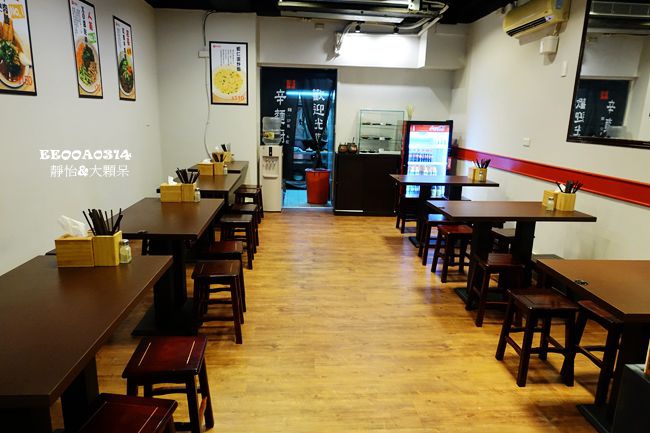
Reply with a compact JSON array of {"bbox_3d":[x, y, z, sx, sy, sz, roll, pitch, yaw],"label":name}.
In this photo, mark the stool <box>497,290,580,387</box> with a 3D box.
[{"bbox_3d":[1.212,0.686,2.490,0.320,0.450,0.320,1,13,-5],"label":"stool"}]

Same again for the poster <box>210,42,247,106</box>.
[{"bbox_3d":[-1.323,-1.970,6.002,0.520,0.828,0.025,0,13,-4],"label":"poster"}]

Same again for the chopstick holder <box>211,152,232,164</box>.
[{"bbox_3d":[-1.396,-0.802,5.954,0.250,0.132,0.120,0,13,-4],"label":"chopstick holder"}]

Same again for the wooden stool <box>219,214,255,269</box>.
[{"bbox_3d":[-0.823,0.238,4.117,0.300,0.452,0.300,0,13,-4],"label":"wooden stool"}]

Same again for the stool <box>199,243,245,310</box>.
[{"bbox_3d":[-0.735,0.443,3.245,0.300,0.452,0.300,0,13,-4],"label":"stool"}]

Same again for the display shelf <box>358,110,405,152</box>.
[{"bbox_3d":[0.783,-1.236,6.385,0.610,0.600,0.380,1,13,-5],"label":"display shelf"}]

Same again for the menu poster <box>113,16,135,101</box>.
[{"bbox_3d":[-2.179,-1.692,4.725,0.025,0.820,0.495,0,13,-4],"label":"menu poster"}]

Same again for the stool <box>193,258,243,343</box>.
[{"bbox_3d":[-0.686,0.550,2.845,0.320,0.450,0.320,1,13,-5],"label":"stool"}]

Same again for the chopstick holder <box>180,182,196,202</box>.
[{"bbox_3d":[-1.058,-0.194,3.381,0.095,0.135,0.105,1,13,-4],"label":"chopstick holder"}]

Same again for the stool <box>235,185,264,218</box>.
[{"bbox_3d":[-1.008,-0.145,5.834,0.315,0.450,0.310,1,13,-4],"label":"stool"}]

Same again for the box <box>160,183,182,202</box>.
[{"bbox_3d":[-1.161,-0.180,3.325,0.152,0.123,0.130,0,13,-4],"label":"box"}]

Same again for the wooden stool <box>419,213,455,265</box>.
[{"bbox_3d":[1.148,0.236,4.424,0.315,0.450,0.310,1,13,-4],"label":"wooden stool"}]

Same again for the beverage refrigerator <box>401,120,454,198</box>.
[{"bbox_3d":[1.428,-0.722,6.495,0.665,1.400,0.600,1,13,-4],"label":"beverage refrigerator"}]

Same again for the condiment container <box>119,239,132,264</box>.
[{"bbox_3d":[-0.895,0.152,1.949,0.047,0.113,0.047,1,13,-5],"label":"condiment container"}]

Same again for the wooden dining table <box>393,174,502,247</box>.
[{"bbox_3d":[1.293,-0.051,4.926,1.050,0.744,0.605,0,13,-4],"label":"wooden dining table"}]

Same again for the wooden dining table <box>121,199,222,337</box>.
[{"bbox_3d":[-1.081,0.343,3.028,0.620,0.750,1.080,1,13,-5],"label":"wooden dining table"}]

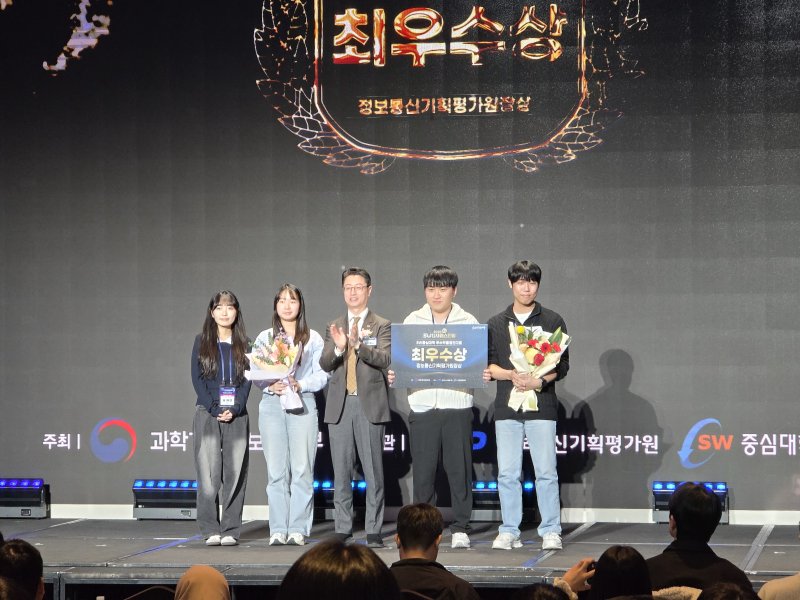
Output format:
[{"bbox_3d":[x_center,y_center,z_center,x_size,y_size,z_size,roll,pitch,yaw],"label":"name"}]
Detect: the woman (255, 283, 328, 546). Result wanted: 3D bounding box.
[{"bbox_3d":[-0.694,0.719,16.793,0.460,1.650,0.340,0,-1,2],"label":"woman"}]

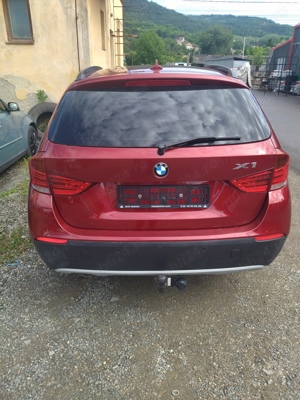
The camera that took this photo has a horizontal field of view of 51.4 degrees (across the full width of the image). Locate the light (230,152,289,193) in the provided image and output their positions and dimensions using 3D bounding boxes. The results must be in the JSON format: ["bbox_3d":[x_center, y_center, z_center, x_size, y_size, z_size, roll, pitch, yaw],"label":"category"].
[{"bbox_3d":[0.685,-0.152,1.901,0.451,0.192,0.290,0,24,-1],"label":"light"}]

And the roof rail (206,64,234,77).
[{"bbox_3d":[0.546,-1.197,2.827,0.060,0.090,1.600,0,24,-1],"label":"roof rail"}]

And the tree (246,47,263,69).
[{"bbox_3d":[11.790,-15.590,34.867,2.010,2.860,2.010,0,24,-1],"label":"tree"}]

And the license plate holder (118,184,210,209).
[{"bbox_3d":[0.079,-0.019,1.780,0.530,0.135,0.030,0,16,-1],"label":"license plate holder"}]

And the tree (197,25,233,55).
[{"bbox_3d":[16.727,-40.197,80.912,9.340,9.530,9.340,0,24,-1],"label":"tree"}]

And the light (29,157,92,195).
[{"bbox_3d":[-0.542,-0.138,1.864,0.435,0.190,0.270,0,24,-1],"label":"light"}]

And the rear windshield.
[{"bbox_3d":[0.064,-0.469,1.754,1.256,0.426,0.120,0,-16,-1],"label":"rear windshield"}]

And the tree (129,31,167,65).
[{"bbox_3d":[-0.433,-26.078,54.062,6.580,5.940,6.580,0,24,-1],"label":"tree"}]

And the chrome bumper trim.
[{"bbox_3d":[0.073,0.426,1.947,1.346,0.055,0.120,0,24,-1],"label":"chrome bumper trim"}]

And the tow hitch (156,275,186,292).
[{"bbox_3d":[0.123,0.498,1.871,0.190,0.100,0.140,0,24,-1],"label":"tow hitch"}]

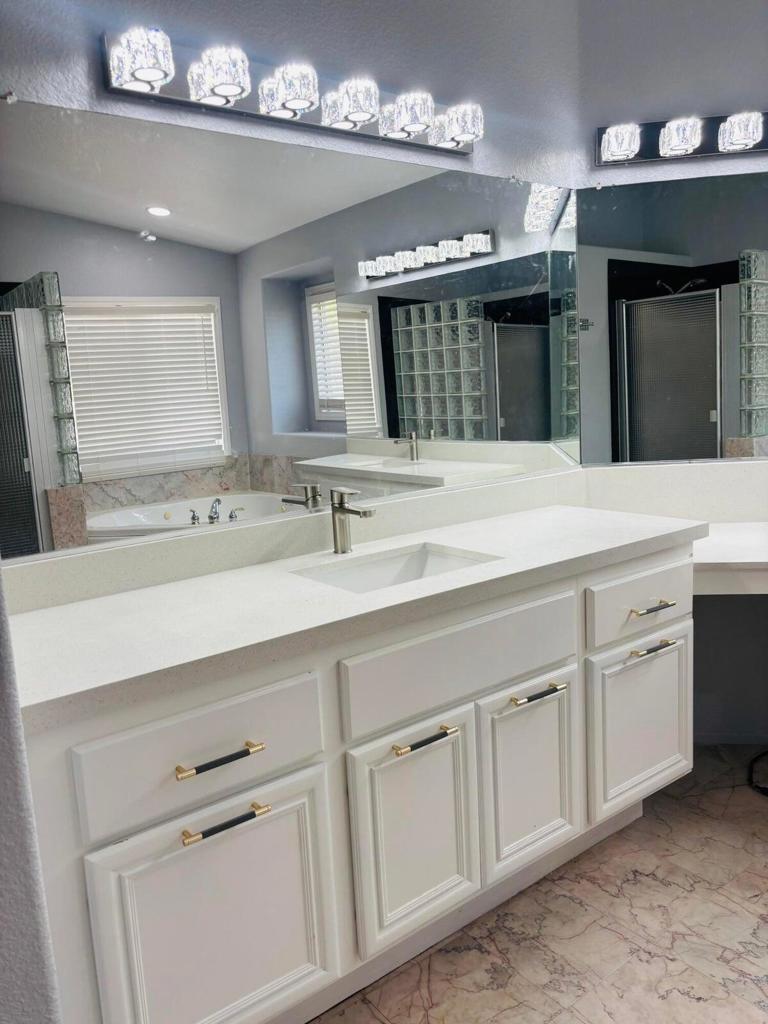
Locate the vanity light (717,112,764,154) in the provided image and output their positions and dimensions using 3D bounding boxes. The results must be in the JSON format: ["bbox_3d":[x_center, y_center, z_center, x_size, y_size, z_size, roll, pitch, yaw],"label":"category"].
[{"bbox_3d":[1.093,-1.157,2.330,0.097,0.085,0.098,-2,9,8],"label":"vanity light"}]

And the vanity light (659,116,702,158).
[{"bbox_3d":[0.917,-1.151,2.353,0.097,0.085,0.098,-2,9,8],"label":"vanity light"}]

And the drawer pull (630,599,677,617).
[{"bbox_3d":[0.701,0.248,2.001,0.156,0.012,0.038,-10,11,-36],"label":"drawer pull"}]

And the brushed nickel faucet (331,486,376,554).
[{"bbox_3d":[-0.079,0.026,1.960,0.050,0.167,0.155,-10,11,-36],"label":"brushed nickel faucet"}]

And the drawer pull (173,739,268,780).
[{"bbox_3d":[-0.275,0.412,1.289,0.156,0.012,0.038,-10,11,-36],"label":"drawer pull"}]

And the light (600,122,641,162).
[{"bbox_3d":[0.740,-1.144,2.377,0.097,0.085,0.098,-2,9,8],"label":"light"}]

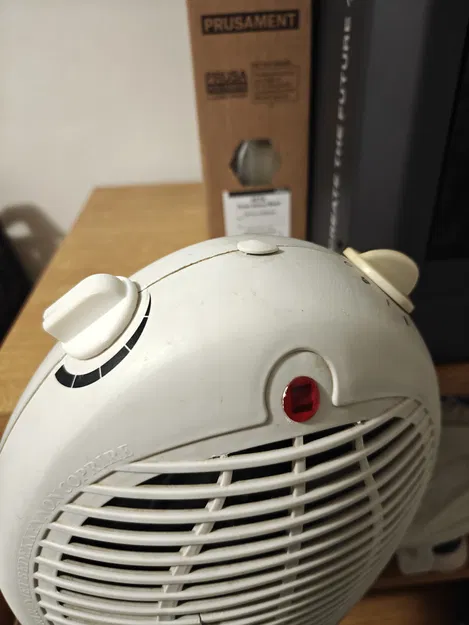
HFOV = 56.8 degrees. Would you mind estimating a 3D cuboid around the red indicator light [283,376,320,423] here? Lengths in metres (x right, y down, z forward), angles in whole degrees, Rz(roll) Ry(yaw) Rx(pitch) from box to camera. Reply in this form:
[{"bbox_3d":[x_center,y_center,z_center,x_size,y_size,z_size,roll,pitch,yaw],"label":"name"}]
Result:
[{"bbox_3d":[0.024,0.031,0.153,0.014,0.016,0.003,-1,-8,-13],"label":"red indicator light"}]

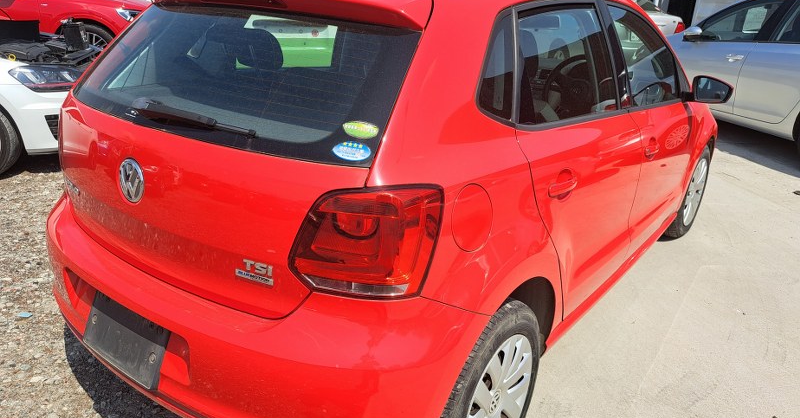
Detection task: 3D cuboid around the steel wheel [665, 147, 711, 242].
[{"bbox_3d":[1.757,-0.123,3.463,0.190,0.600,0.600,17,26,35],"label":"steel wheel"}]

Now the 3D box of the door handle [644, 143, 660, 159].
[{"bbox_3d":[0.980,-0.232,2.165,0.050,0.050,0.175,17,26,35],"label":"door handle"}]

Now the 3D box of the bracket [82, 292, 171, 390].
[{"bbox_3d":[-0.736,0.346,1.491,0.350,0.170,0.030,17,9,35],"label":"bracket"}]

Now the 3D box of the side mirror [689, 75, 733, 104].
[{"bbox_3d":[1.462,-0.559,2.604,0.185,0.130,0.110,17,26,35],"label":"side mirror"}]

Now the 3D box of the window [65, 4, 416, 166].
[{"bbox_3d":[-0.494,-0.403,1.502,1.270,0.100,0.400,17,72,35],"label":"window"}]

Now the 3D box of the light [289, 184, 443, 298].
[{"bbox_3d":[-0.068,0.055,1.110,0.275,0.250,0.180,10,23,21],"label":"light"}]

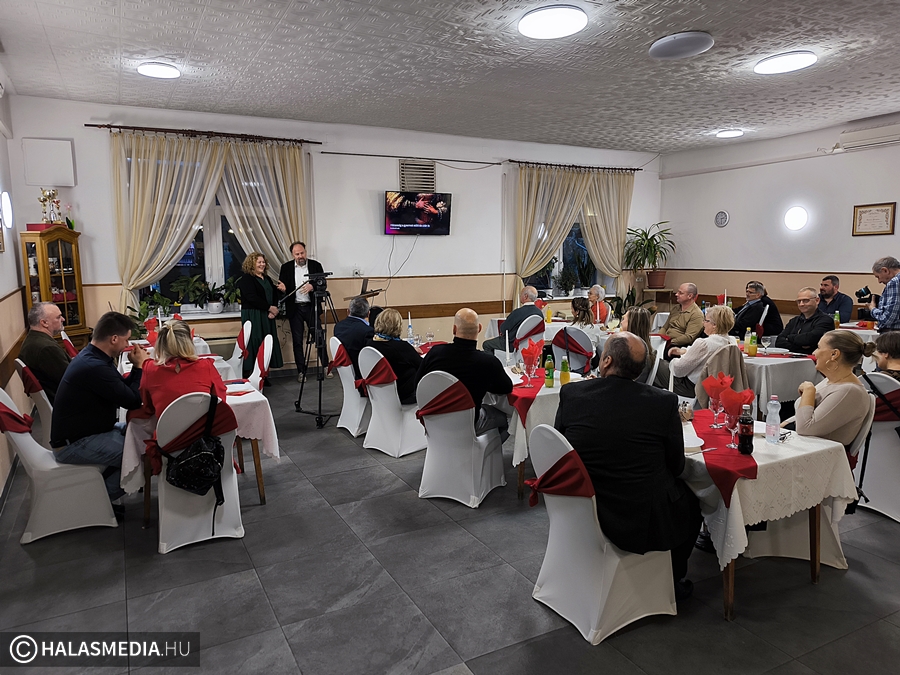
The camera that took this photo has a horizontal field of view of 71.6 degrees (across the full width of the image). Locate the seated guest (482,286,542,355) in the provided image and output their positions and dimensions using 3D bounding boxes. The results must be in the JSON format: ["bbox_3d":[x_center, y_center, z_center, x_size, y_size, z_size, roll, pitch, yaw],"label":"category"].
[{"bbox_3d":[0.881,-0.016,8.036,0.850,1.260,0.520,4,9,31],"label":"seated guest"}]

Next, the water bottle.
[{"bbox_3d":[1.556,0.390,2.990,0.068,0.233,0.068,0,8,0],"label":"water bottle"}]

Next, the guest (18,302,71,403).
[{"bbox_3d":[-2.771,0.392,4.636,0.760,1.310,0.520,-7,10,-39],"label":"guest"}]

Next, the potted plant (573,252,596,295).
[{"bbox_3d":[2.401,-1.133,11.062,0.370,0.800,0.350,0,8,0],"label":"potted plant"}]

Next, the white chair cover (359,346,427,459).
[{"bbox_3d":[-0.429,0.483,5.318,0.460,0.910,0.560,7,11,44],"label":"white chair cover"}]

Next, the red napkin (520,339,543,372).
[{"bbox_3d":[0.541,0.120,4.170,0.140,0.220,0.140,-5,9,-27],"label":"red napkin"}]

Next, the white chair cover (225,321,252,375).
[{"bbox_3d":[-2.583,0.261,7.300,0.540,0.890,0.440,-5,9,-28],"label":"white chair cover"}]

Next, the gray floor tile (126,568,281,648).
[{"bbox_3d":[-1.154,1.283,2.896,0.600,0.010,0.600,-5,9,-27],"label":"gray floor tile"}]

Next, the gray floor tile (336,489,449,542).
[{"bbox_3d":[-0.376,1.132,3.980,0.600,0.010,0.600,-5,9,-28],"label":"gray floor tile"}]

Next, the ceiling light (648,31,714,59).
[{"bbox_3d":[1.979,-2.482,5.322,0.520,0.075,0.520,-1,8,0],"label":"ceiling light"}]

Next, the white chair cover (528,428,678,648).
[{"bbox_3d":[0.658,0.800,2.818,0.600,0.910,0.450,-4,9,-28],"label":"white chair cover"}]

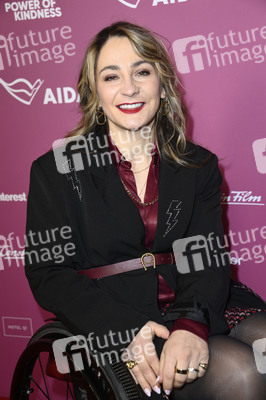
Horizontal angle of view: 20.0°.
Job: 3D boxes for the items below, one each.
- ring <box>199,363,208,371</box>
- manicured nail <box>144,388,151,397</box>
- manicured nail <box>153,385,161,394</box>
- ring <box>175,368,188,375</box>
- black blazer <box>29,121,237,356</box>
[{"bbox_3d":[0.121,0.285,1.290,0.019,0.006,0.019,21,7,-4],"label":"ring"},{"bbox_3d":[0.025,0.327,1.280,0.009,0.017,0.004,-28,-10,5],"label":"manicured nail"},{"bbox_3d":[0.042,0.323,1.280,0.009,0.017,0.004,-32,-10,2],"label":"manicured nail"},{"bbox_3d":[0.084,0.293,1.290,0.021,0.006,0.021,6,9,0],"label":"ring"},{"bbox_3d":[0.012,0.122,1.500,0.460,0.500,0.410,-10,16,-24],"label":"black blazer"}]

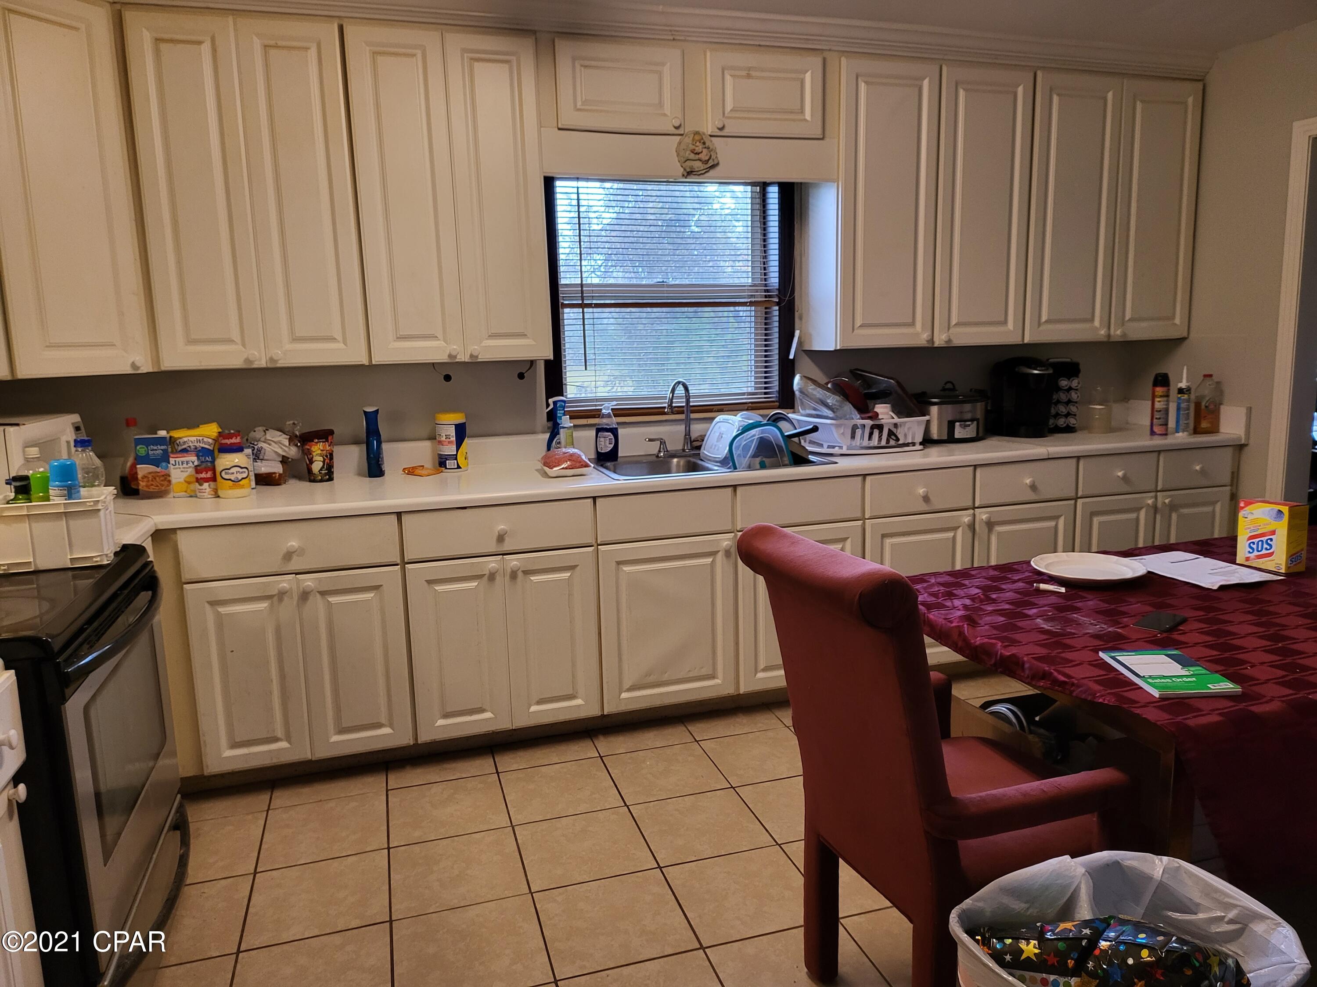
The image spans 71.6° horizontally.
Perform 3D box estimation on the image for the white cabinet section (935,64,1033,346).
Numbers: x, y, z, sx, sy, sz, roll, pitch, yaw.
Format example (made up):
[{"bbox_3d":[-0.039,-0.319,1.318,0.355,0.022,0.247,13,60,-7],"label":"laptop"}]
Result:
[{"bbox_3d":[1.248,-1.146,3.751,0.424,1.055,0.290,-5,10,-17],"label":"white cabinet section"}]

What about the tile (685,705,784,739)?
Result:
[{"bbox_3d":[0.261,0.818,3.233,0.330,0.010,0.191,-5,10,-17],"label":"tile"}]

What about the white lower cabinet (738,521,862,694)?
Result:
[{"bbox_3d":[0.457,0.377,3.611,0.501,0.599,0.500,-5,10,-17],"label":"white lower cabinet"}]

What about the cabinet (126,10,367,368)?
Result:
[{"bbox_3d":[-1.300,-0.937,2.957,0.606,1.045,0.311,-5,10,-17],"label":"cabinet"}]

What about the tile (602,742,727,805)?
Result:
[{"bbox_3d":[0.020,0.883,2.882,0.330,0.010,0.330,-5,10,-18],"label":"tile"}]

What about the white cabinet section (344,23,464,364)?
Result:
[{"bbox_3d":[-0.864,-0.977,3.114,0.297,1.055,0.290,-5,10,-17],"label":"white cabinet section"}]

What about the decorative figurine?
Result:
[{"bbox_3d":[0.137,-1.185,3.173,0.148,0.155,0.030,-5,10,-17],"label":"decorative figurine"}]

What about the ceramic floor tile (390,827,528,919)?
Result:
[{"bbox_3d":[-0.523,0.985,2.376,0.330,0.010,0.330,-5,10,-17],"label":"ceramic floor tile"}]

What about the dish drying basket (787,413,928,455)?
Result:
[{"bbox_3d":[0.832,-0.251,3.760,0.440,0.136,0.370,-5,10,-17],"label":"dish drying basket"}]

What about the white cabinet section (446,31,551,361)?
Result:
[{"bbox_3d":[-0.574,-1.000,3.201,0.299,1.055,0.290,-5,10,-17],"label":"white cabinet section"}]

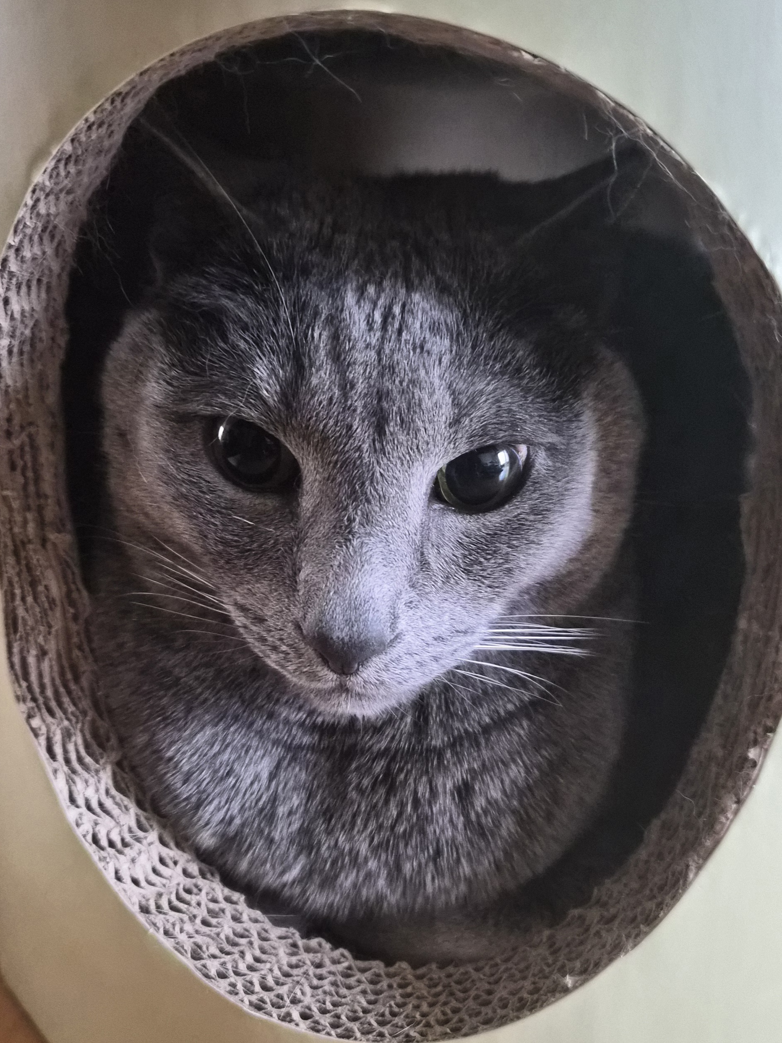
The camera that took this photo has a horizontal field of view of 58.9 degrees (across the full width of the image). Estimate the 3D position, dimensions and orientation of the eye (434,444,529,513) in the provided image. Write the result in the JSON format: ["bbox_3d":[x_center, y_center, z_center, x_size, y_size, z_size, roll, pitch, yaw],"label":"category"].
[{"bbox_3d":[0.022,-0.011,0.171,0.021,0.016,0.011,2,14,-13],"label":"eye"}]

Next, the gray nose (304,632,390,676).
[{"bbox_3d":[-0.009,0.029,0.152,0.018,0.009,0.009,6,21,1],"label":"gray nose"}]

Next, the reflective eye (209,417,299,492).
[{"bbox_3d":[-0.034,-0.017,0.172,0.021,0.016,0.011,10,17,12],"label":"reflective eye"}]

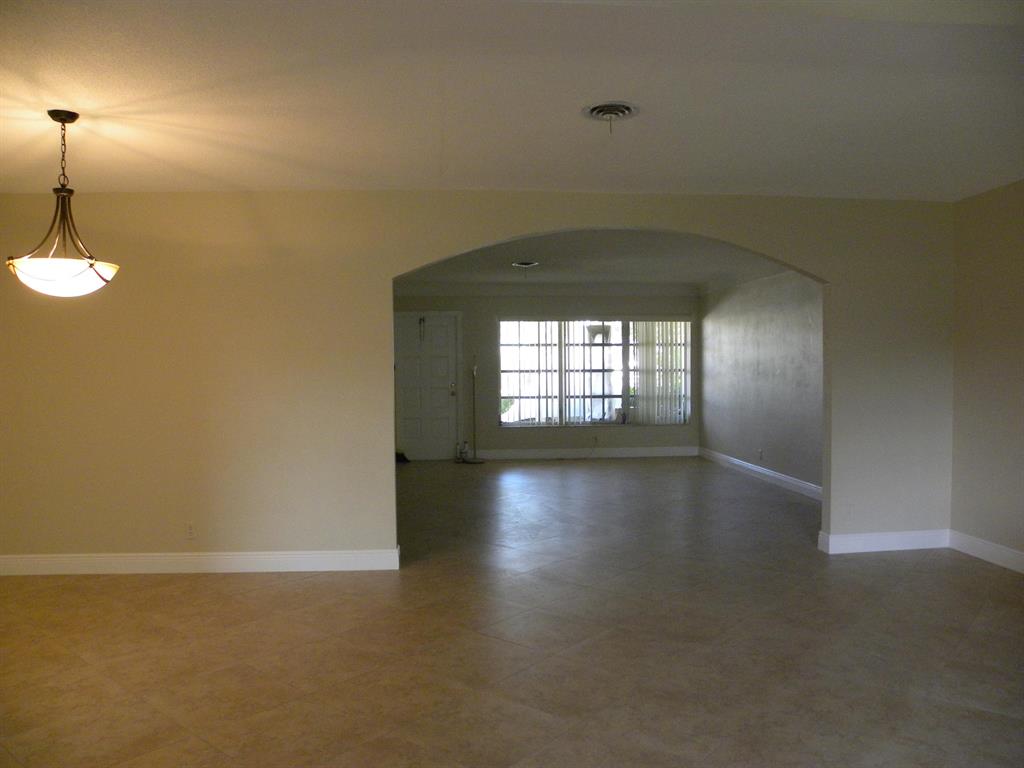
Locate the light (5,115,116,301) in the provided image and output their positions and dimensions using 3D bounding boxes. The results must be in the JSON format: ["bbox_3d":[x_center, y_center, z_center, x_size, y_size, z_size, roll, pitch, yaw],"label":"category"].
[{"bbox_3d":[-1.982,-0.795,3.400,0.430,0.800,0.430,-1,2,-5],"label":"light"}]

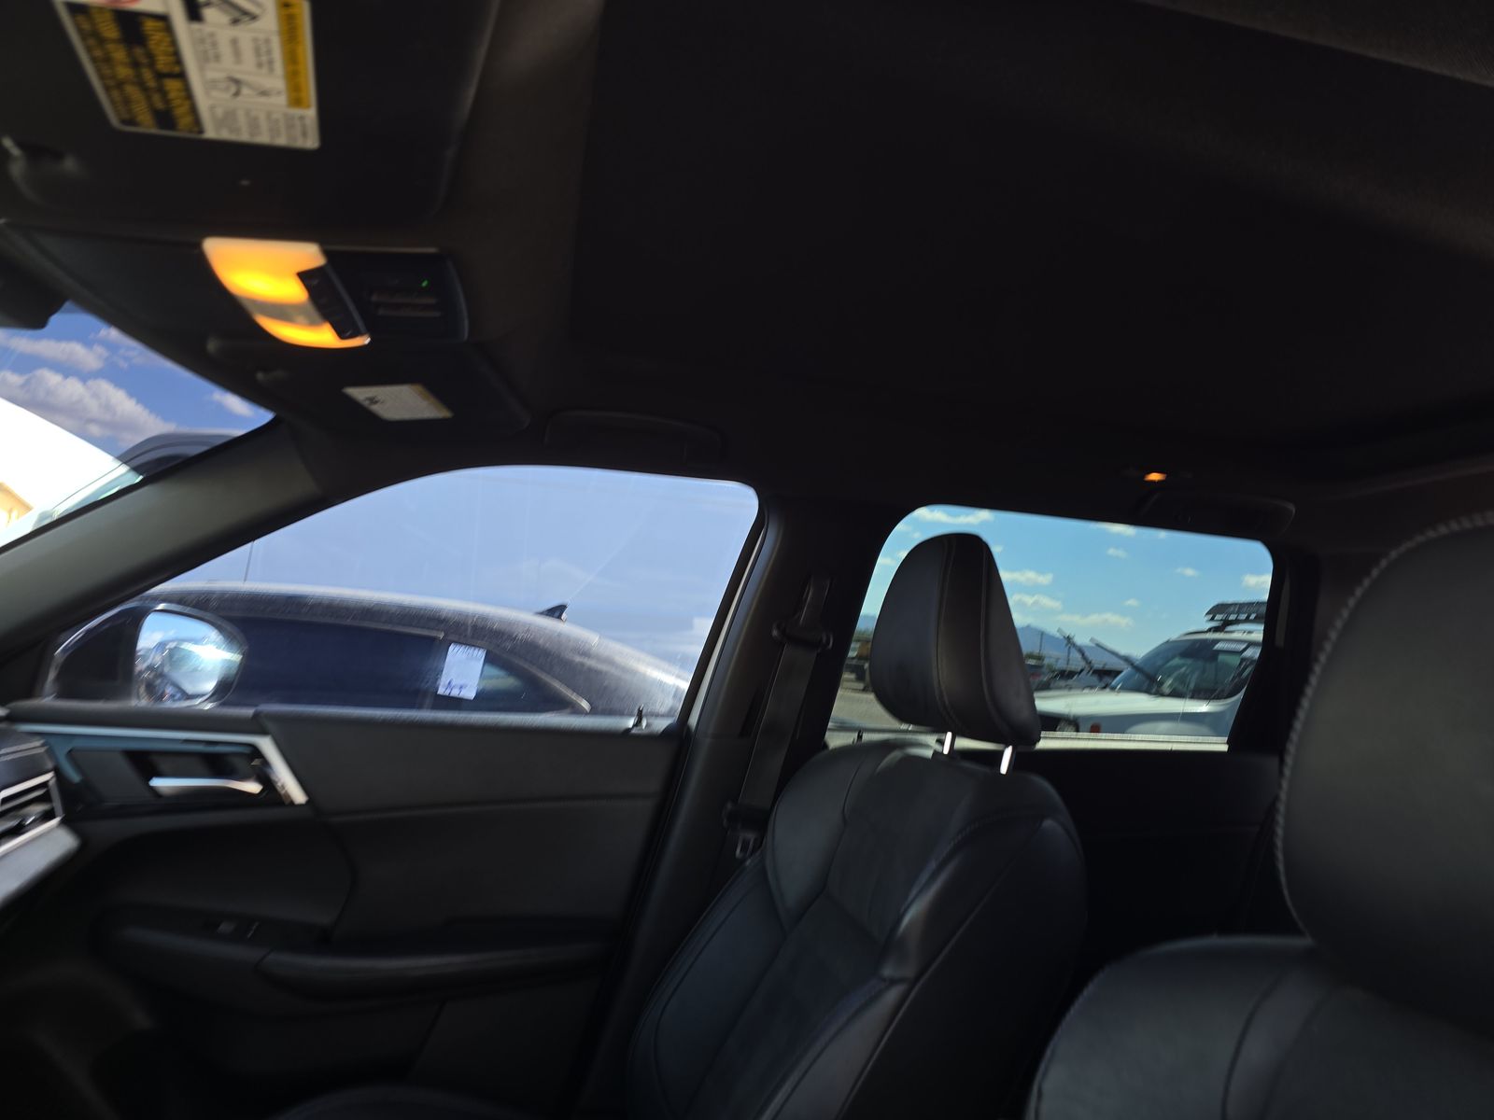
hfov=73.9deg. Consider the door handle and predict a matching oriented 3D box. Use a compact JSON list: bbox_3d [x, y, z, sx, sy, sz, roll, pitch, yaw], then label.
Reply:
[{"bbox_3d":[-0.680,0.286,1.250,0.124,0.022,0.030,5,-5,-15],"label":"door handle"}]

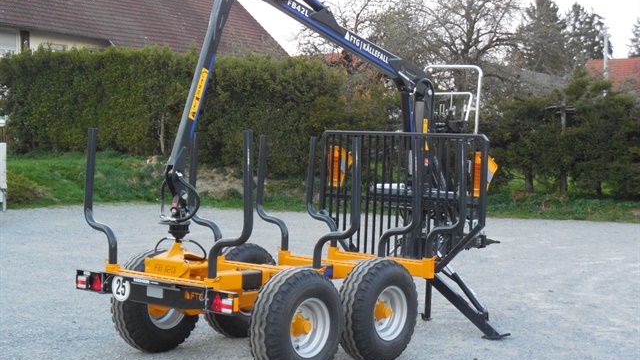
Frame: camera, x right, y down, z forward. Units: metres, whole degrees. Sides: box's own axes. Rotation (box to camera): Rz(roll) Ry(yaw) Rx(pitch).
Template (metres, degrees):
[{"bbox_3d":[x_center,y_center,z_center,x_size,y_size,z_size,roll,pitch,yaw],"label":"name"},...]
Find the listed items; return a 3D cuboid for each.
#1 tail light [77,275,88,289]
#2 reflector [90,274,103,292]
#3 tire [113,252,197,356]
[{"bbox_3d":[-1.857,0.798,9.489,0.104,0.104,0.045,4,4,41],"label":"tail light"},{"bbox_3d":[-1.796,0.833,9.895,0.140,0.136,0.035,4,4,39],"label":"reflector"},{"bbox_3d":[-1.405,1.058,10.590,0.310,0.900,0.900,4,4,39],"label":"tire"}]

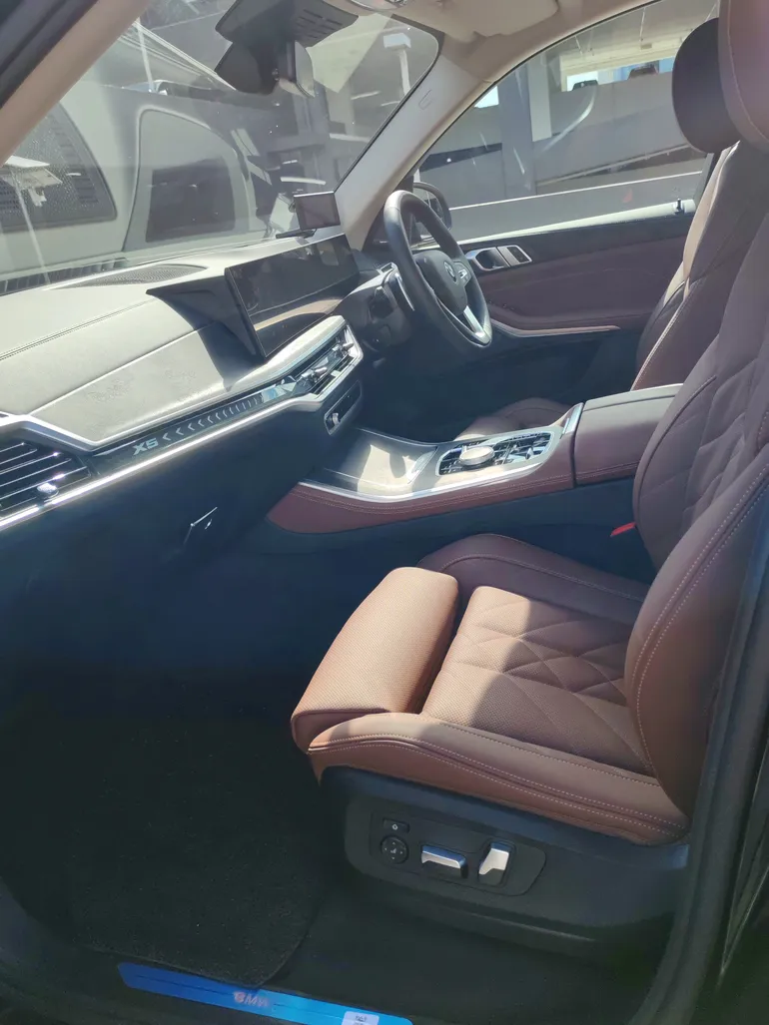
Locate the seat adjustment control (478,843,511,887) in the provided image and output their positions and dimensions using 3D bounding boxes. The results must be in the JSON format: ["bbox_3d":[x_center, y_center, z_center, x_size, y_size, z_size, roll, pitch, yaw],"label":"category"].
[{"bbox_3d":[0.126,0.401,0.947,0.024,0.045,0.018,15,14,12],"label":"seat adjustment control"}]

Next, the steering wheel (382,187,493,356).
[{"bbox_3d":[0.113,-0.511,1.767,0.085,0.370,0.370,-28,11,23],"label":"steering wheel"}]

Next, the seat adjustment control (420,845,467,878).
[{"bbox_3d":[0.071,0.407,0.965,0.050,0.025,0.020,8,13,14],"label":"seat adjustment control"}]

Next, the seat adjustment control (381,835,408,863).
[{"bbox_3d":[0.012,0.401,0.986,0.031,0.031,0.010,8,13,14],"label":"seat adjustment control"}]

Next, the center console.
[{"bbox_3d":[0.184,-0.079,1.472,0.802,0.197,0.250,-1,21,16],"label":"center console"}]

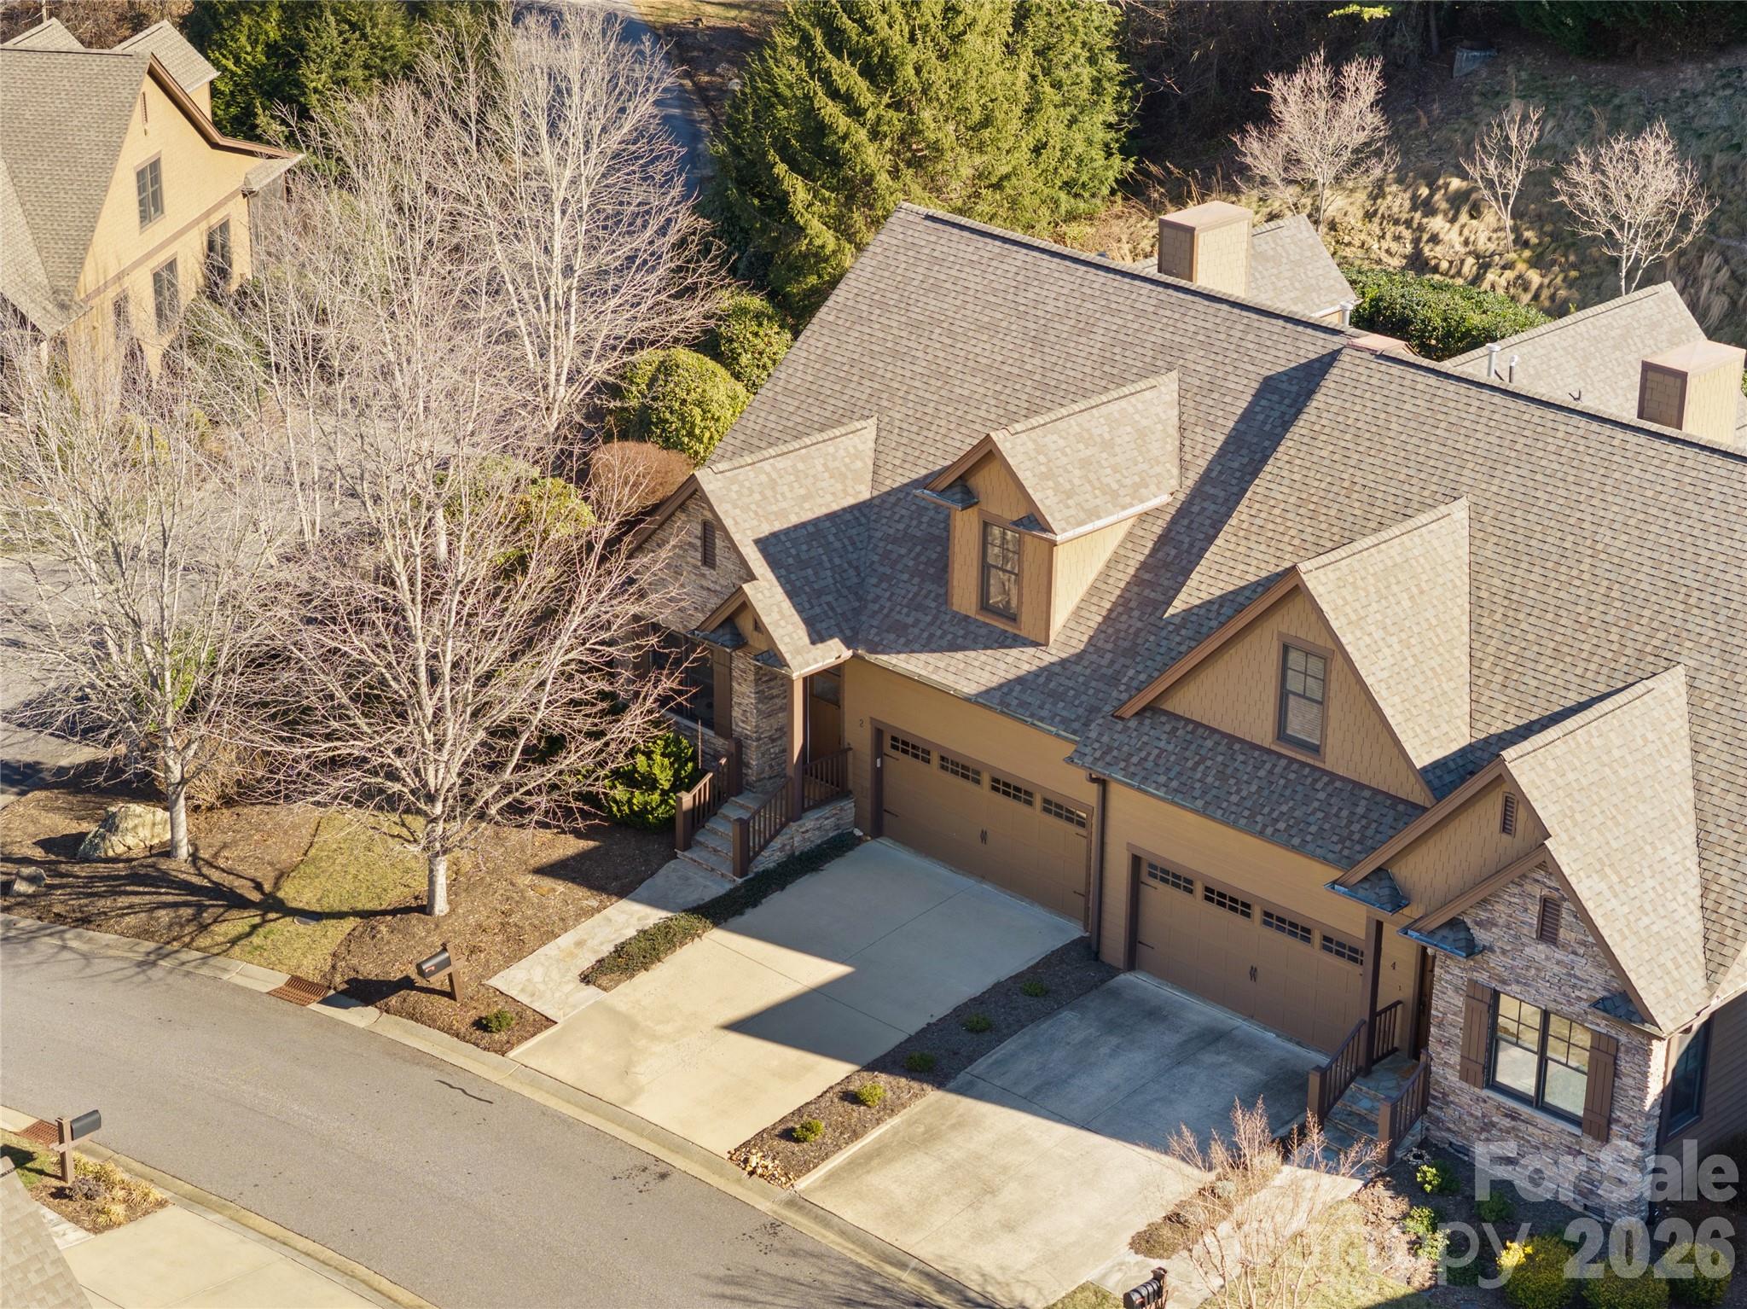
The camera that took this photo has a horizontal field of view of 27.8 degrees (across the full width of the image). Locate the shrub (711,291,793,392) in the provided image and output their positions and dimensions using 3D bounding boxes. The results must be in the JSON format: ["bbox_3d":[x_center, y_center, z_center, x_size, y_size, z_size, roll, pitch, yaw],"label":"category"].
[{"bbox_3d":[-2.773,-7.239,82.913,2.200,2.400,2.200,1,23,0],"label":"shrub"}]

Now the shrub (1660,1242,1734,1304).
[{"bbox_3d":[11.473,8.625,49.177,1.030,0.820,1.030,21,30,40],"label":"shrub"}]

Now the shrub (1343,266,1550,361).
[{"bbox_3d":[13.463,-8.011,83.616,5.600,1.900,2.800,21,30,40],"label":"shrub"}]

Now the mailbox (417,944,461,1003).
[{"bbox_3d":[-7.050,5.209,57.535,0.300,1.120,0.720,16,27,32],"label":"mailbox"}]

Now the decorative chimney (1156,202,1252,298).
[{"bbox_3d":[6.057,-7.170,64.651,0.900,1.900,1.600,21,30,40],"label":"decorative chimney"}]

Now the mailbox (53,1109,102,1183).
[{"bbox_3d":[-11.877,7.290,52.635,0.220,1.120,0.840,19,29,37],"label":"mailbox"}]

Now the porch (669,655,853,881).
[{"bbox_3d":[-1.863,1.658,60.739,1.900,3.450,2.750,21,30,40],"label":"porch"}]

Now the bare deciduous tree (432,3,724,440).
[{"bbox_3d":[-6.933,-9.443,78.357,6.500,9.800,6.500,-1,23,-5],"label":"bare deciduous tree"}]

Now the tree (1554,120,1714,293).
[{"bbox_3d":[17.478,-10.071,81.097,3.740,4.670,3.550,1,23,0],"label":"tree"}]

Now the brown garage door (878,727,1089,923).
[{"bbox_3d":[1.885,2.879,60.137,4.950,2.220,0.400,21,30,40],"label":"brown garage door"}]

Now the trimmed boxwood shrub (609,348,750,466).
[{"bbox_3d":[-4.257,-5.451,78.385,3.100,2.600,2.800,21,30,40],"label":"trimmed boxwood shrub"}]

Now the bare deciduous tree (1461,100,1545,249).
[{"bbox_3d":[15.079,-11.445,84.522,2.010,3.690,1.910,1,23,0],"label":"bare deciduous tree"}]

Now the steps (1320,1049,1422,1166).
[{"bbox_3d":[7.747,6.958,53.716,1.400,0.880,2.200,21,30,40],"label":"steps"}]

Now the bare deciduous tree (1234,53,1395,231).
[{"bbox_3d":[11.430,-13.078,89.884,4.200,5.000,4.100,4,23,7],"label":"bare deciduous tree"}]

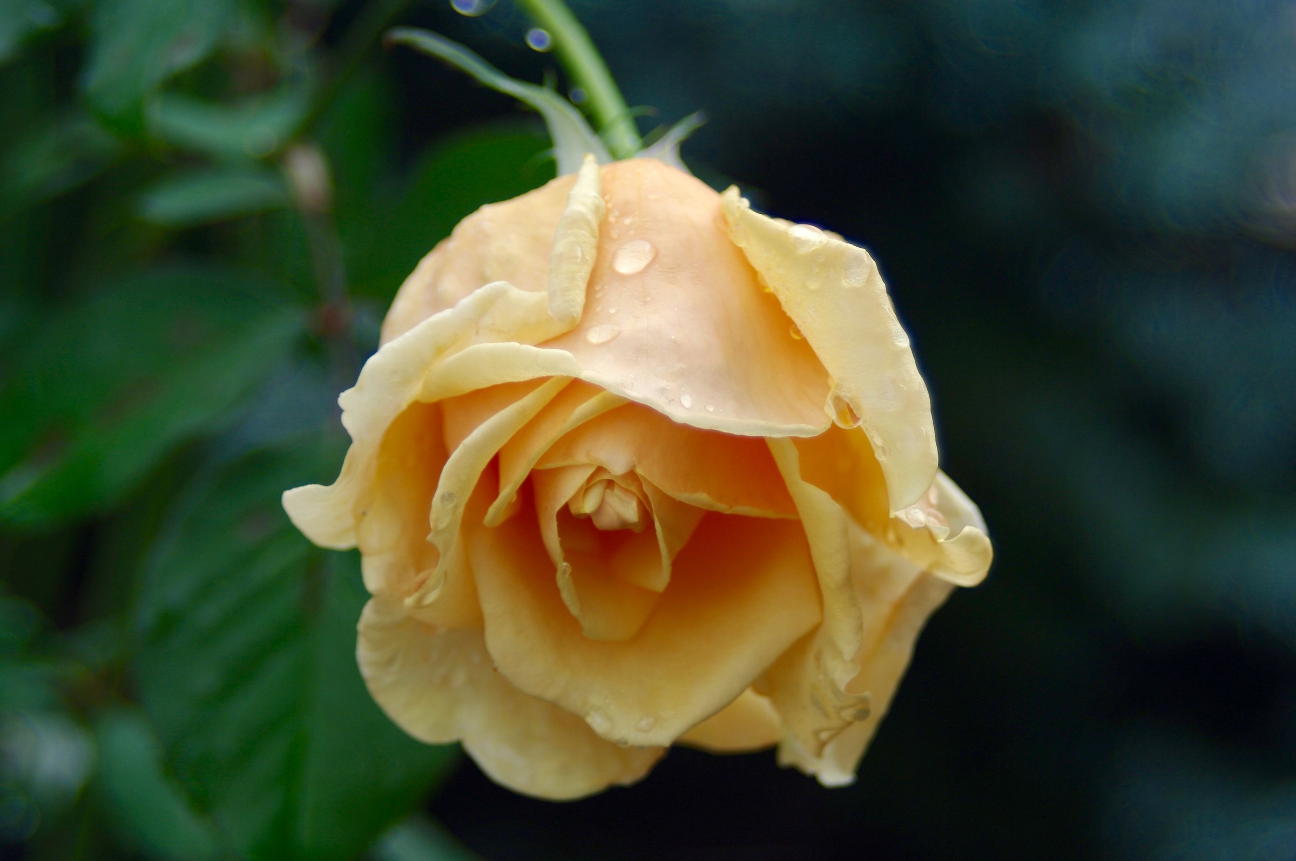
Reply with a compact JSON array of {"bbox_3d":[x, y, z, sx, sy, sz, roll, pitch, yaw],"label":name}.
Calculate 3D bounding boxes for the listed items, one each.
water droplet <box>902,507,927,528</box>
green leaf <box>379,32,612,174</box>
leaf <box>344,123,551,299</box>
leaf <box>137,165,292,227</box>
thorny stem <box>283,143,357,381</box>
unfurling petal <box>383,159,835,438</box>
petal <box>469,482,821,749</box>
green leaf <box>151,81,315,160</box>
[{"bbox_3d":[0.035,0.011,0.600,0.003,0.003,0.003,0,0,0],"label":"water droplet"},{"bbox_3d":[-0.021,-0.045,0.620,0.030,0.021,0.015,0,0,0],"label":"green leaf"},{"bbox_3d":[-0.031,-0.034,0.715,0.034,0.029,0.020,0,0,0],"label":"leaf"},{"bbox_3d":[-0.071,-0.038,0.750,0.025,0.009,0.016,0,0,0],"label":"leaf"},{"bbox_3d":[-0.053,-0.027,0.740,0.011,0.038,0.011,0,0,0],"label":"thorny stem"},{"bbox_3d":[-0.005,-0.017,0.598,0.058,0.036,0.036,0,0,0],"label":"unfurling petal"},{"bbox_3d":[0.000,0.024,0.592,0.045,0.035,0.032,0,0,0],"label":"petal"},{"bbox_3d":[-0.069,-0.051,0.750,0.026,0.013,0.017,0,0,0],"label":"green leaf"}]

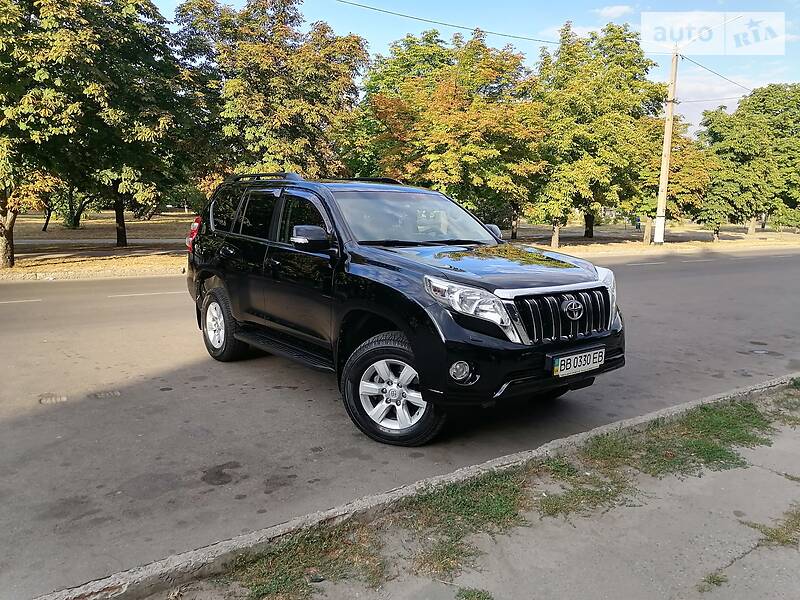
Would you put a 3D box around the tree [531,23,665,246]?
[{"bbox_3d":[8.609,-7.050,27.200,5.841,9.505,5.841,1,8,0],"label":"tree"}]

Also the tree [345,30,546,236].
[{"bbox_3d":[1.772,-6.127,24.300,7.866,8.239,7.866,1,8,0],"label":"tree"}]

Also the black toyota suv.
[{"bbox_3d":[-0.317,-0.201,5.832,1.930,1.880,4.780,-5,10,-38],"label":"black toyota suv"}]

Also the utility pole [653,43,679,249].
[{"bbox_3d":[13.264,-7.512,31.000,0.400,9.518,0.400,1,8,0],"label":"utility pole"}]

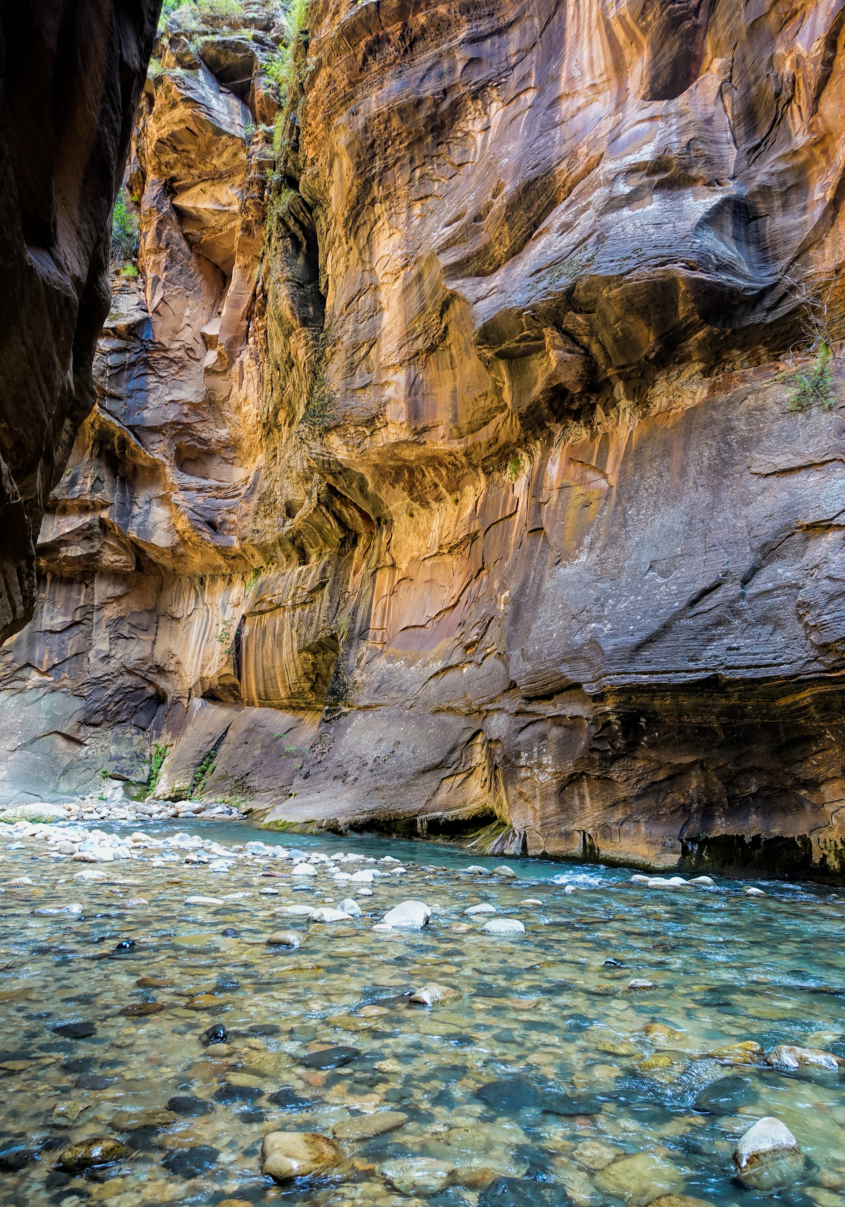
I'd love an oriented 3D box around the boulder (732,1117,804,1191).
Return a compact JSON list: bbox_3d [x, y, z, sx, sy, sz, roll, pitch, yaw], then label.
[{"bbox_3d":[1.171,1.862,2.863,0.226,0.200,0.203,-3,-10,20],"label":"boulder"}]

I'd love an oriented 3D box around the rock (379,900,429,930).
[{"bbox_3d":[-0.118,2.405,6.518,0.374,0.214,0.281,0,-9,-1],"label":"rock"}]

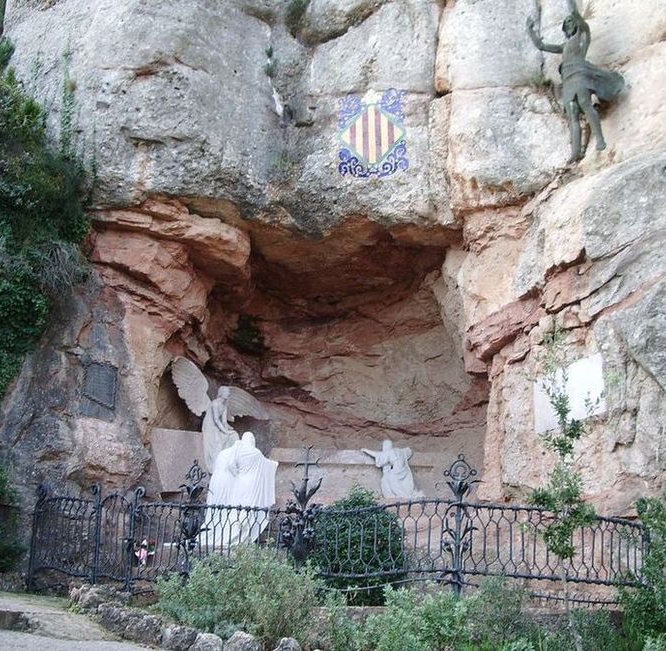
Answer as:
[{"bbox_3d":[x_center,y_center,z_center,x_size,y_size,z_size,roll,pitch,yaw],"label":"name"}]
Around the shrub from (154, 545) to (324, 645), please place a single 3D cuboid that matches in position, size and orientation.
[{"bbox_3d":[-1.017,2.937,11.200,1.750,1.100,1.500,2,-13,0],"label":"shrub"}]

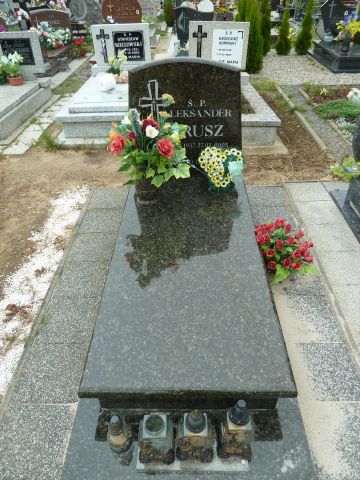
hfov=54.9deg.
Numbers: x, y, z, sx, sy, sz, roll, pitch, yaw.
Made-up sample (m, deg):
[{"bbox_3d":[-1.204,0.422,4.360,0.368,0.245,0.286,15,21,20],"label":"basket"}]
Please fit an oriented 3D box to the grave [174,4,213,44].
[{"bbox_3d":[0.245,-3.947,6.388,0.690,0.620,0.120,0,39,0],"label":"grave"}]

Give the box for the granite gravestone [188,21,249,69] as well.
[{"bbox_3d":[0.525,-2.631,4.718,0.800,0.565,0.090,0,38,0],"label":"granite gravestone"}]

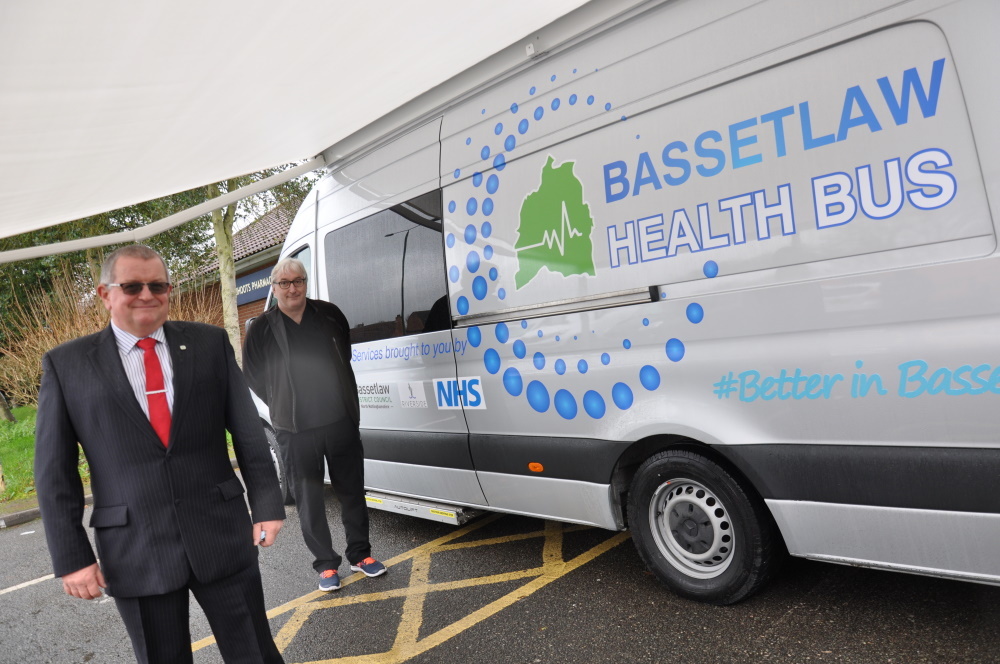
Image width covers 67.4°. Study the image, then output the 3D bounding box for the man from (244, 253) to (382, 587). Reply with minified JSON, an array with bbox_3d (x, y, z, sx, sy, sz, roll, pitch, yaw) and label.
[{"bbox_3d":[-1.078,0.484,4.240,0.580,1.810,0.420,-10,2,-24],"label":"man"}]

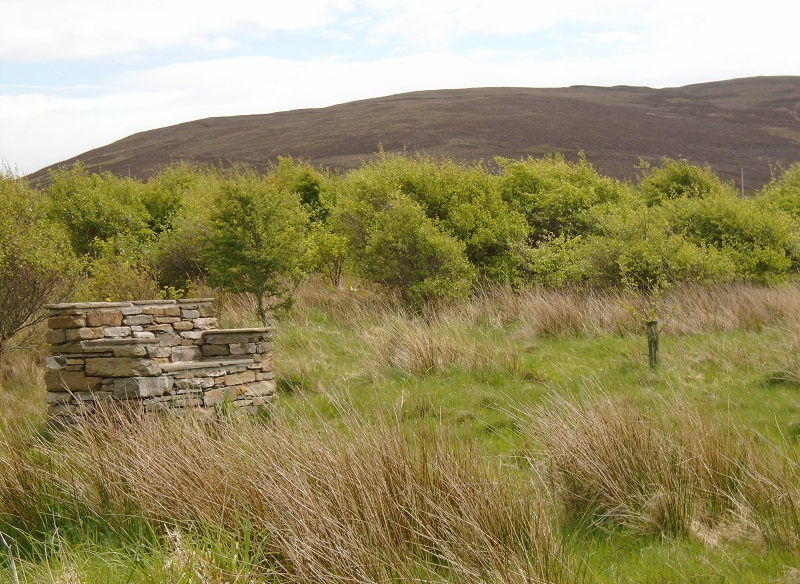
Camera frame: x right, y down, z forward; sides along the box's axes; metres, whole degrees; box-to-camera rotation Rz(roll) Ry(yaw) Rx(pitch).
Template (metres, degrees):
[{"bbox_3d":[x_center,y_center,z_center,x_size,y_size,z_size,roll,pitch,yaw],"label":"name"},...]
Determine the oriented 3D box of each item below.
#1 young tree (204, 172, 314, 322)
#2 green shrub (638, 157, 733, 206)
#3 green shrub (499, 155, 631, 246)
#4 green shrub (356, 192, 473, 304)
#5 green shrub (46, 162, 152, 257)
[{"bbox_3d":[-2.205,-0.701,33.500,1.680,2.450,1.600,0,2,0],"label":"young tree"},{"bbox_3d":[6.907,-1.802,52.000,2.370,2.950,2.300,0,2,0],"label":"green shrub"},{"bbox_3d":[3.696,-1.619,48.000,3.040,2.900,2.600,0,2,0],"label":"green shrub"},{"bbox_3d":[0.292,-0.707,38.000,2.050,2.030,1.900,0,2,0],"label":"green shrub"},{"bbox_3d":[-6.131,-1.341,44.000,2.210,2.620,2.200,0,2,0],"label":"green shrub"}]

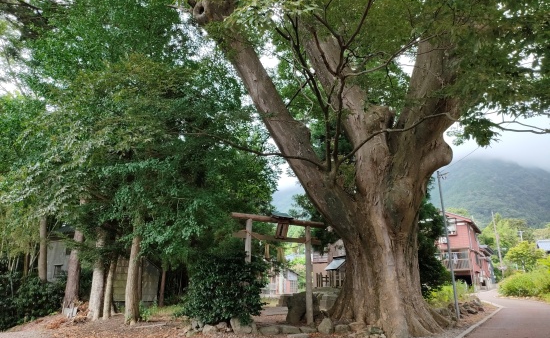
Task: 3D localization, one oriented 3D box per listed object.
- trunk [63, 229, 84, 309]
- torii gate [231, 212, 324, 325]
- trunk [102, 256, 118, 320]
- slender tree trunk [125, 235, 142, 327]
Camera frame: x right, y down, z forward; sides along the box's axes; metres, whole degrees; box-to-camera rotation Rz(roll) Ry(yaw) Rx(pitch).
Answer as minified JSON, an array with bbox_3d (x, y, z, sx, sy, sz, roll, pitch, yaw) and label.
[{"bbox_3d":[-7.638,3.820,16.362,0.500,3.009,0.500,0,-14,0],"label":"trunk"},{"bbox_3d":[0.228,3.053,13.095,3.750,3.421,0.500,12,-18,-40],"label":"torii gate"},{"bbox_3d":[-5.454,3.958,14.266,0.280,1.988,0.280,0,-14,0],"label":"trunk"},{"bbox_3d":[-4.346,3.402,13.271,0.410,2.667,0.410,0,-14,0],"label":"slender tree trunk"}]

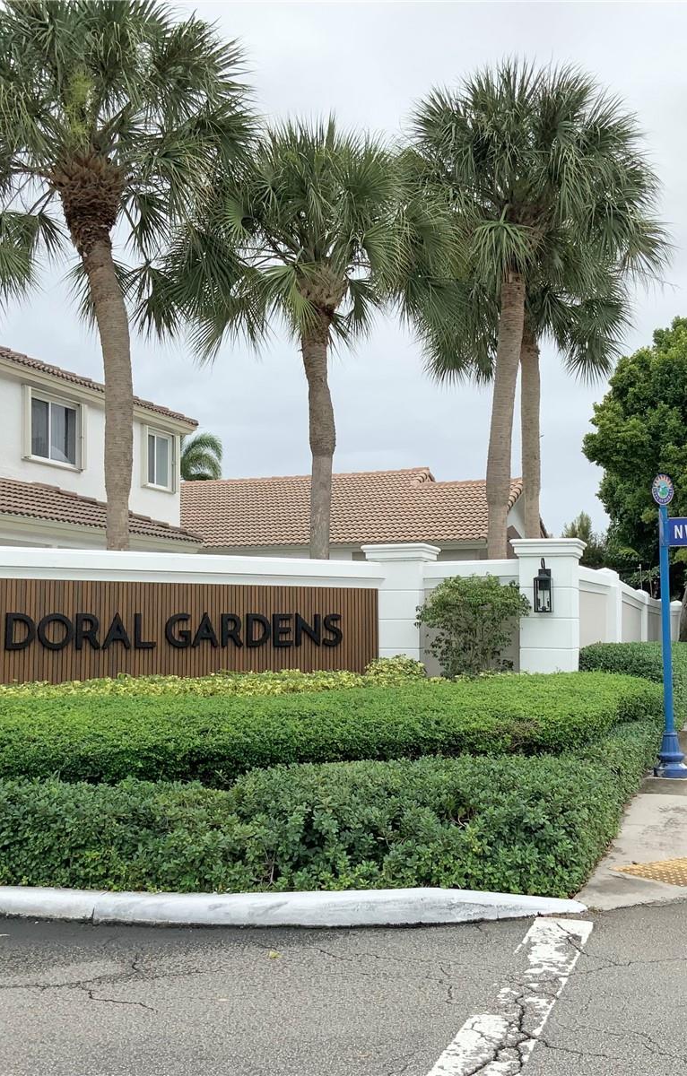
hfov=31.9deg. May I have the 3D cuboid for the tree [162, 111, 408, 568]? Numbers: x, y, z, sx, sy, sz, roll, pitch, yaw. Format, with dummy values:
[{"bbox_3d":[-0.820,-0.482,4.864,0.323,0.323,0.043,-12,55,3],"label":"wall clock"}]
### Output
[{"bbox_3d":[-0.682,-1.767,18.213,4.186,9.178,4.186,0,-5,0],"label":"tree"}]

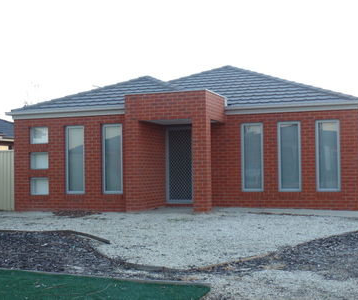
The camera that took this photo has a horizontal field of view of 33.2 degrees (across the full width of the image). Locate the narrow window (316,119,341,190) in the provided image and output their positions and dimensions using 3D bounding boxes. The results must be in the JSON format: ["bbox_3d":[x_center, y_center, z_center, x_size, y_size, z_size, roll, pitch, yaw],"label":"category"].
[{"bbox_3d":[3.766,0.144,15.152,0.590,1.800,0.100,-1,-2,19],"label":"narrow window"}]

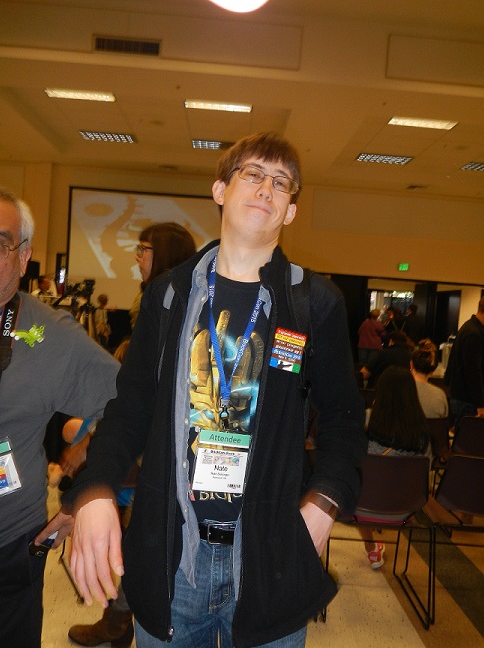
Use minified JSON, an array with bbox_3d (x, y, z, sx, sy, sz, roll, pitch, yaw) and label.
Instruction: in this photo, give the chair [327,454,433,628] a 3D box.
[{"bbox_3d":[0.644,1.000,2.657,0.500,0.780,0.530,4,2,-2],"label":"chair"}]

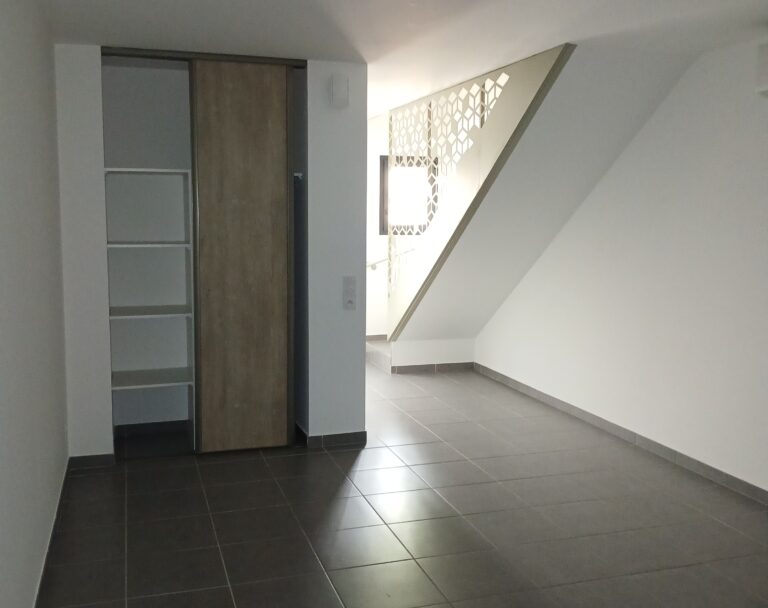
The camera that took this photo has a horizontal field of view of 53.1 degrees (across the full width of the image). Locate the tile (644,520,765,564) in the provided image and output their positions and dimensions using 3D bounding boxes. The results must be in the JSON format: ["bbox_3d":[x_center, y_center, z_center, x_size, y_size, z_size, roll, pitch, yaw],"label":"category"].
[{"bbox_3d":[1.565,1.143,3.724,0.405,0.012,0.405,-2,7,-18],"label":"tile"}]

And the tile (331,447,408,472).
[{"bbox_3d":[-0.108,1.046,5.123,0.430,0.010,0.430,-2,7,-18],"label":"tile"}]

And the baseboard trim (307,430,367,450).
[{"bbox_3d":[-0.317,0.928,5.244,0.403,0.085,0.012,-2,7,-18],"label":"baseboard trim"}]

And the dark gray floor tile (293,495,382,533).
[{"bbox_3d":[-0.244,1.096,3.980,0.405,0.012,0.405,-2,7,-18],"label":"dark gray floor tile"}]

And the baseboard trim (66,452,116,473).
[{"bbox_3d":[-1.873,1.009,4.938,0.279,0.080,0.012,-2,7,-18],"label":"baseboard trim"}]

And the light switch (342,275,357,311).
[{"bbox_3d":[-0.224,-0.068,5.046,0.084,0.222,0.013,-1,7,-18],"label":"light switch"}]

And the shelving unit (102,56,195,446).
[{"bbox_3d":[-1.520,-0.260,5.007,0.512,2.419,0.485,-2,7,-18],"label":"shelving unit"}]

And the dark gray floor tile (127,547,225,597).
[{"bbox_3d":[-0.905,1.169,3.360,0.412,0.012,0.404,-1,7,-18],"label":"dark gray floor tile"}]

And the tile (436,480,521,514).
[{"bbox_3d":[0.541,1.081,4.259,0.412,0.012,0.404,-1,7,-18],"label":"tile"}]

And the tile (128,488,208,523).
[{"bbox_3d":[-1.177,1.091,4.181,0.414,0.010,0.414,-2,7,-18],"label":"tile"}]

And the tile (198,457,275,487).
[{"bbox_3d":[-0.910,1.033,4.704,0.414,0.010,0.414,-2,7,-18],"label":"tile"}]

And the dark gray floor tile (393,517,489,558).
[{"bbox_3d":[0.287,1.182,3.903,0.430,0.010,0.430,-2,7,-18],"label":"dark gray floor tile"}]

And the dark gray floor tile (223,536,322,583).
[{"bbox_3d":[-0.512,1.159,3.490,0.412,0.012,0.404,-1,7,-18],"label":"dark gray floor tile"}]

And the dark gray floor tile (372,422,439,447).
[{"bbox_3d":[0.169,0.990,5.661,0.430,0.010,0.430,-2,7,-18],"label":"dark gray floor tile"}]

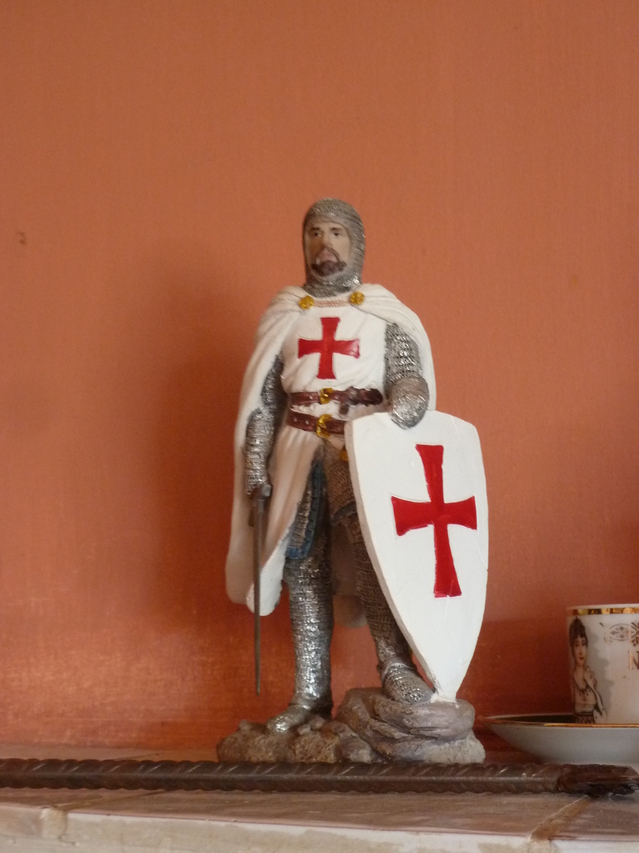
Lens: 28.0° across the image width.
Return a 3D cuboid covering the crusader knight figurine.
[{"bbox_3d":[0.017,0.024,0.610,0.121,0.270,0.095,-1,-11,9],"label":"crusader knight figurine"}]

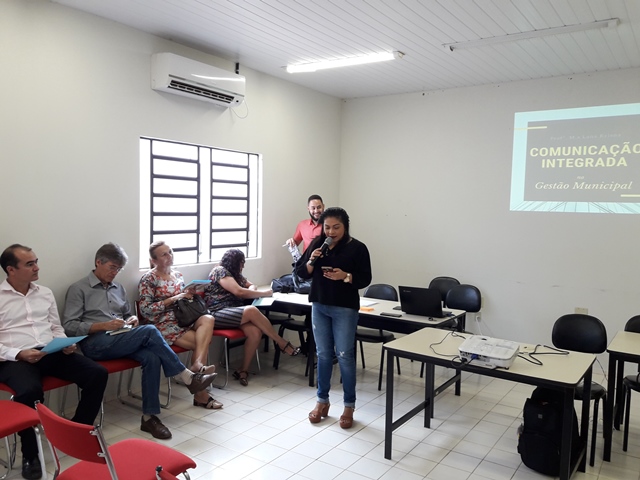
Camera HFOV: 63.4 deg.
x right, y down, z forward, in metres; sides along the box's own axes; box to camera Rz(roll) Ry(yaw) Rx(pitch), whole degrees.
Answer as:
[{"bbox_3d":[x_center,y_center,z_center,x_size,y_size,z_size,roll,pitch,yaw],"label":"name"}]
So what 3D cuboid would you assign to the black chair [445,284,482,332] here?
[{"bbox_3d":[1.304,0.902,5.164,0.450,0.860,0.550,4,4,39],"label":"black chair"}]

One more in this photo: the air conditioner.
[{"bbox_3d":[-1.112,-1.473,4.864,0.210,0.300,0.950,3,4,35],"label":"air conditioner"}]

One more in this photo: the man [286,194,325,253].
[{"bbox_3d":[-0.073,0.397,5.638,0.540,1.770,0.360,1,3,3],"label":"man"}]

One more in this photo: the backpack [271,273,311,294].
[{"bbox_3d":[-0.275,0.446,5.471,0.420,0.190,0.240,3,4,35],"label":"backpack"}]

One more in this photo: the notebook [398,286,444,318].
[{"bbox_3d":[0.908,0.508,4.363,0.375,0.230,0.310,3,4,35],"label":"notebook"}]

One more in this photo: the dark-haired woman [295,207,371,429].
[{"bbox_3d":[0.113,0.570,3.898,0.530,1.640,0.430,2,4,14],"label":"dark-haired woman"}]

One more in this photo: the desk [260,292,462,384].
[{"bbox_3d":[0.167,0.955,4.925,2.300,0.750,0.672,3,4,35],"label":"desk"}]

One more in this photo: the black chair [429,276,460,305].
[{"bbox_3d":[1.238,0.868,5.722,0.450,0.860,0.550,3,4,37],"label":"black chair"}]

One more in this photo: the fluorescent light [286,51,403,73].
[{"bbox_3d":[0.212,-1.760,5.175,1.270,0.060,0.090,3,4,29],"label":"fluorescent light"}]

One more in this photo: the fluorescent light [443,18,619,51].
[{"bbox_3d":[1.616,-1.635,4.103,1.300,0.060,0.090,3,4,30],"label":"fluorescent light"}]

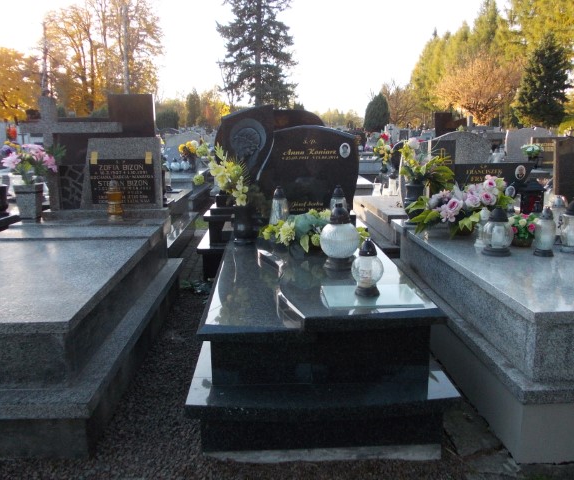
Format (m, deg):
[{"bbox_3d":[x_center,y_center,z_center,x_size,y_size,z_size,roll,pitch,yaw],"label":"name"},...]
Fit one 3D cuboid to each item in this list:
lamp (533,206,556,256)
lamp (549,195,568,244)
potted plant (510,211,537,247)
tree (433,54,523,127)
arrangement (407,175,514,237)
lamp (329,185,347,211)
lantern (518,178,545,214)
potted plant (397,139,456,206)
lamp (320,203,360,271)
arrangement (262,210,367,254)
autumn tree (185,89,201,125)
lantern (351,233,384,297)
[{"bbox_3d":[1.477,-0.051,2.963,0.126,0.278,0.126,-1,12,-2],"label":"lamp"},{"bbox_3d":[1.713,-0.128,3.248,0.107,0.304,0.107,-1,12,-2],"label":"lamp"},{"bbox_3d":[1.485,-0.070,3.250,0.182,0.196,0.182,-1,12,-2],"label":"potted plant"},{"bbox_3d":[13.774,-10.193,37.236,6.186,6.258,6.186,-1,12,-2],"label":"tree"},{"bbox_3d":[1.087,-0.204,3.244,0.620,0.360,0.360,-1,13,-4],"label":"arrangement"},{"bbox_3d":[0.397,-0.237,3.973,0.157,0.370,0.157,-1,12,-2],"label":"lamp"},{"bbox_3d":[1.947,-0.322,4.112,0.205,0.325,0.205,-1,12,-2],"label":"lantern"},{"bbox_3d":[1.100,-0.478,4.080,0.457,0.663,0.360,-1,12,-2],"label":"potted plant"},{"bbox_3d":[0.263,-0.027,2.577,0.190,0.330,0.190,-1,13,-3],"label":"lamp"},{"bbox_3d":[0.185,-0.079,3.480,0.710,0.270,0.360,-1,12,-2],"label":"arrangement"},{"bbox_3d":[-9.573,-13.157,53.005,1.700,4.800,1.700,-1,13,-3],"label":"autumn tree"},{"bbox_3d":[0.336,0.100,2.140,0.130,0.250,0.130,-1,13,-3],"label":"lantern"}]

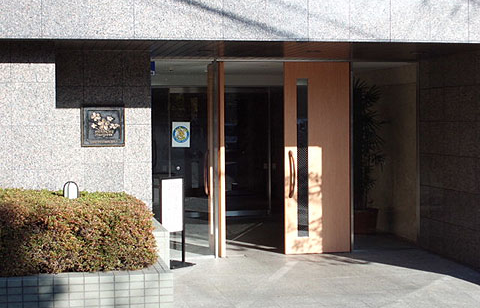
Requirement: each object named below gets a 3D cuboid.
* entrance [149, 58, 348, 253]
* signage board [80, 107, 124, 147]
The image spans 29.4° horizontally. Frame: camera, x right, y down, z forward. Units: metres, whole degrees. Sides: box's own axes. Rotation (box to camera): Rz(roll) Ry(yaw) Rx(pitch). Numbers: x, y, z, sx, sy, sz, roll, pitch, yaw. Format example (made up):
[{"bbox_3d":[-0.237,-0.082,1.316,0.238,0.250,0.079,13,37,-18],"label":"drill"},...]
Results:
[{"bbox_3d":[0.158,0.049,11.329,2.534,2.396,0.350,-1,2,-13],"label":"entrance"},{"bbox_3d":[-1.416,-0.278,9.501,0.458,0.413,0.050,-1,2,-13],"label":"signage board"}]

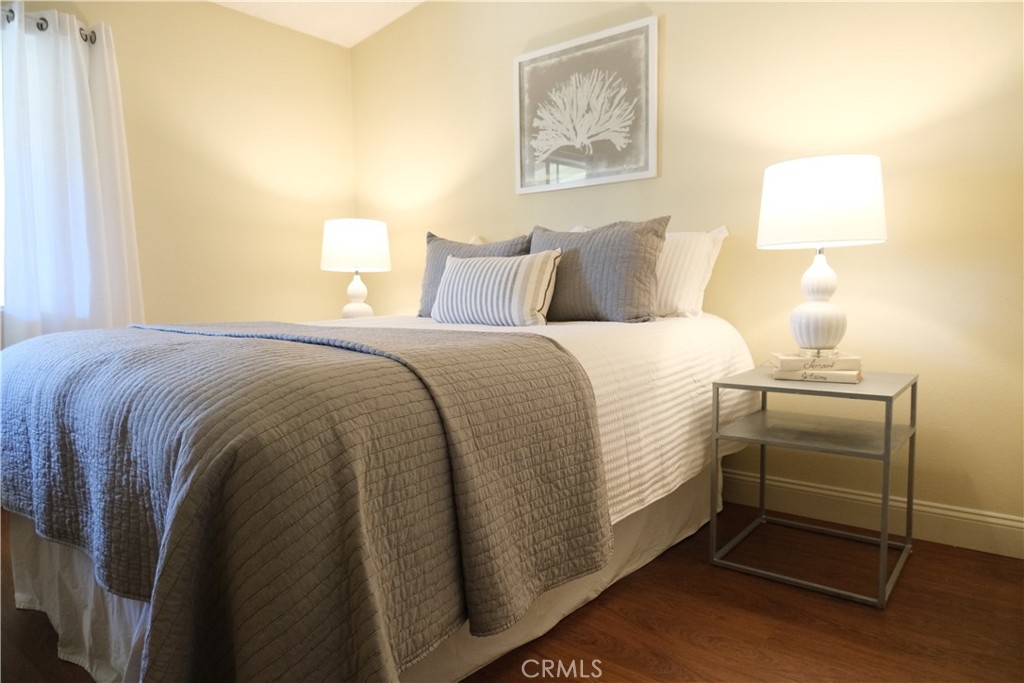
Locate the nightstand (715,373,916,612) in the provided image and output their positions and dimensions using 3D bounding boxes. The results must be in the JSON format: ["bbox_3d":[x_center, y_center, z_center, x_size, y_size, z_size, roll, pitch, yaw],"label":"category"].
[{"bbox_3d":[1.002,0.424,2.162,0.505,0.603,0.482,3,6,39],"label":"nightstand"}]

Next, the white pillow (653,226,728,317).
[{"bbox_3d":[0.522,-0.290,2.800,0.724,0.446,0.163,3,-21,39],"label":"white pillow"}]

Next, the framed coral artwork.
[{"bbox_3d":[0.319,-1.073,3.075,0.790,0.679,0.027,3,6,39],"label":"framed coral artwork"}]

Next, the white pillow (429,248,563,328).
[{"bbox_3d":[-0.074,-0.217,2.630,0.603,0.307,0.151,3,-17,39],"label":"white pillow"}]

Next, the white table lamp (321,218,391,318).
[{"bbox_3d":[-0.840,-0.335,3.562,0.379,0.618,0.379,3,6,39],"label":"white table lamp"}]

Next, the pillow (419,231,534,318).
[{"bbox_3d":[-0.173,-0.313,3.053,0.657,0.428,0.175,3,-12,39],"label":"pillow"}]

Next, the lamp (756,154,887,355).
[{"bbox_3d":[0.998,-0.257,2.120,0.379,0.618,0.379,3,6,39],"label":"lamp"}]

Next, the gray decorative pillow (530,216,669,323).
[{"bbox_3d":[0.317,-0.282,2.610,0.639,0.428,0.181,3,-13,39],"label":"gray decorative pillow"}]

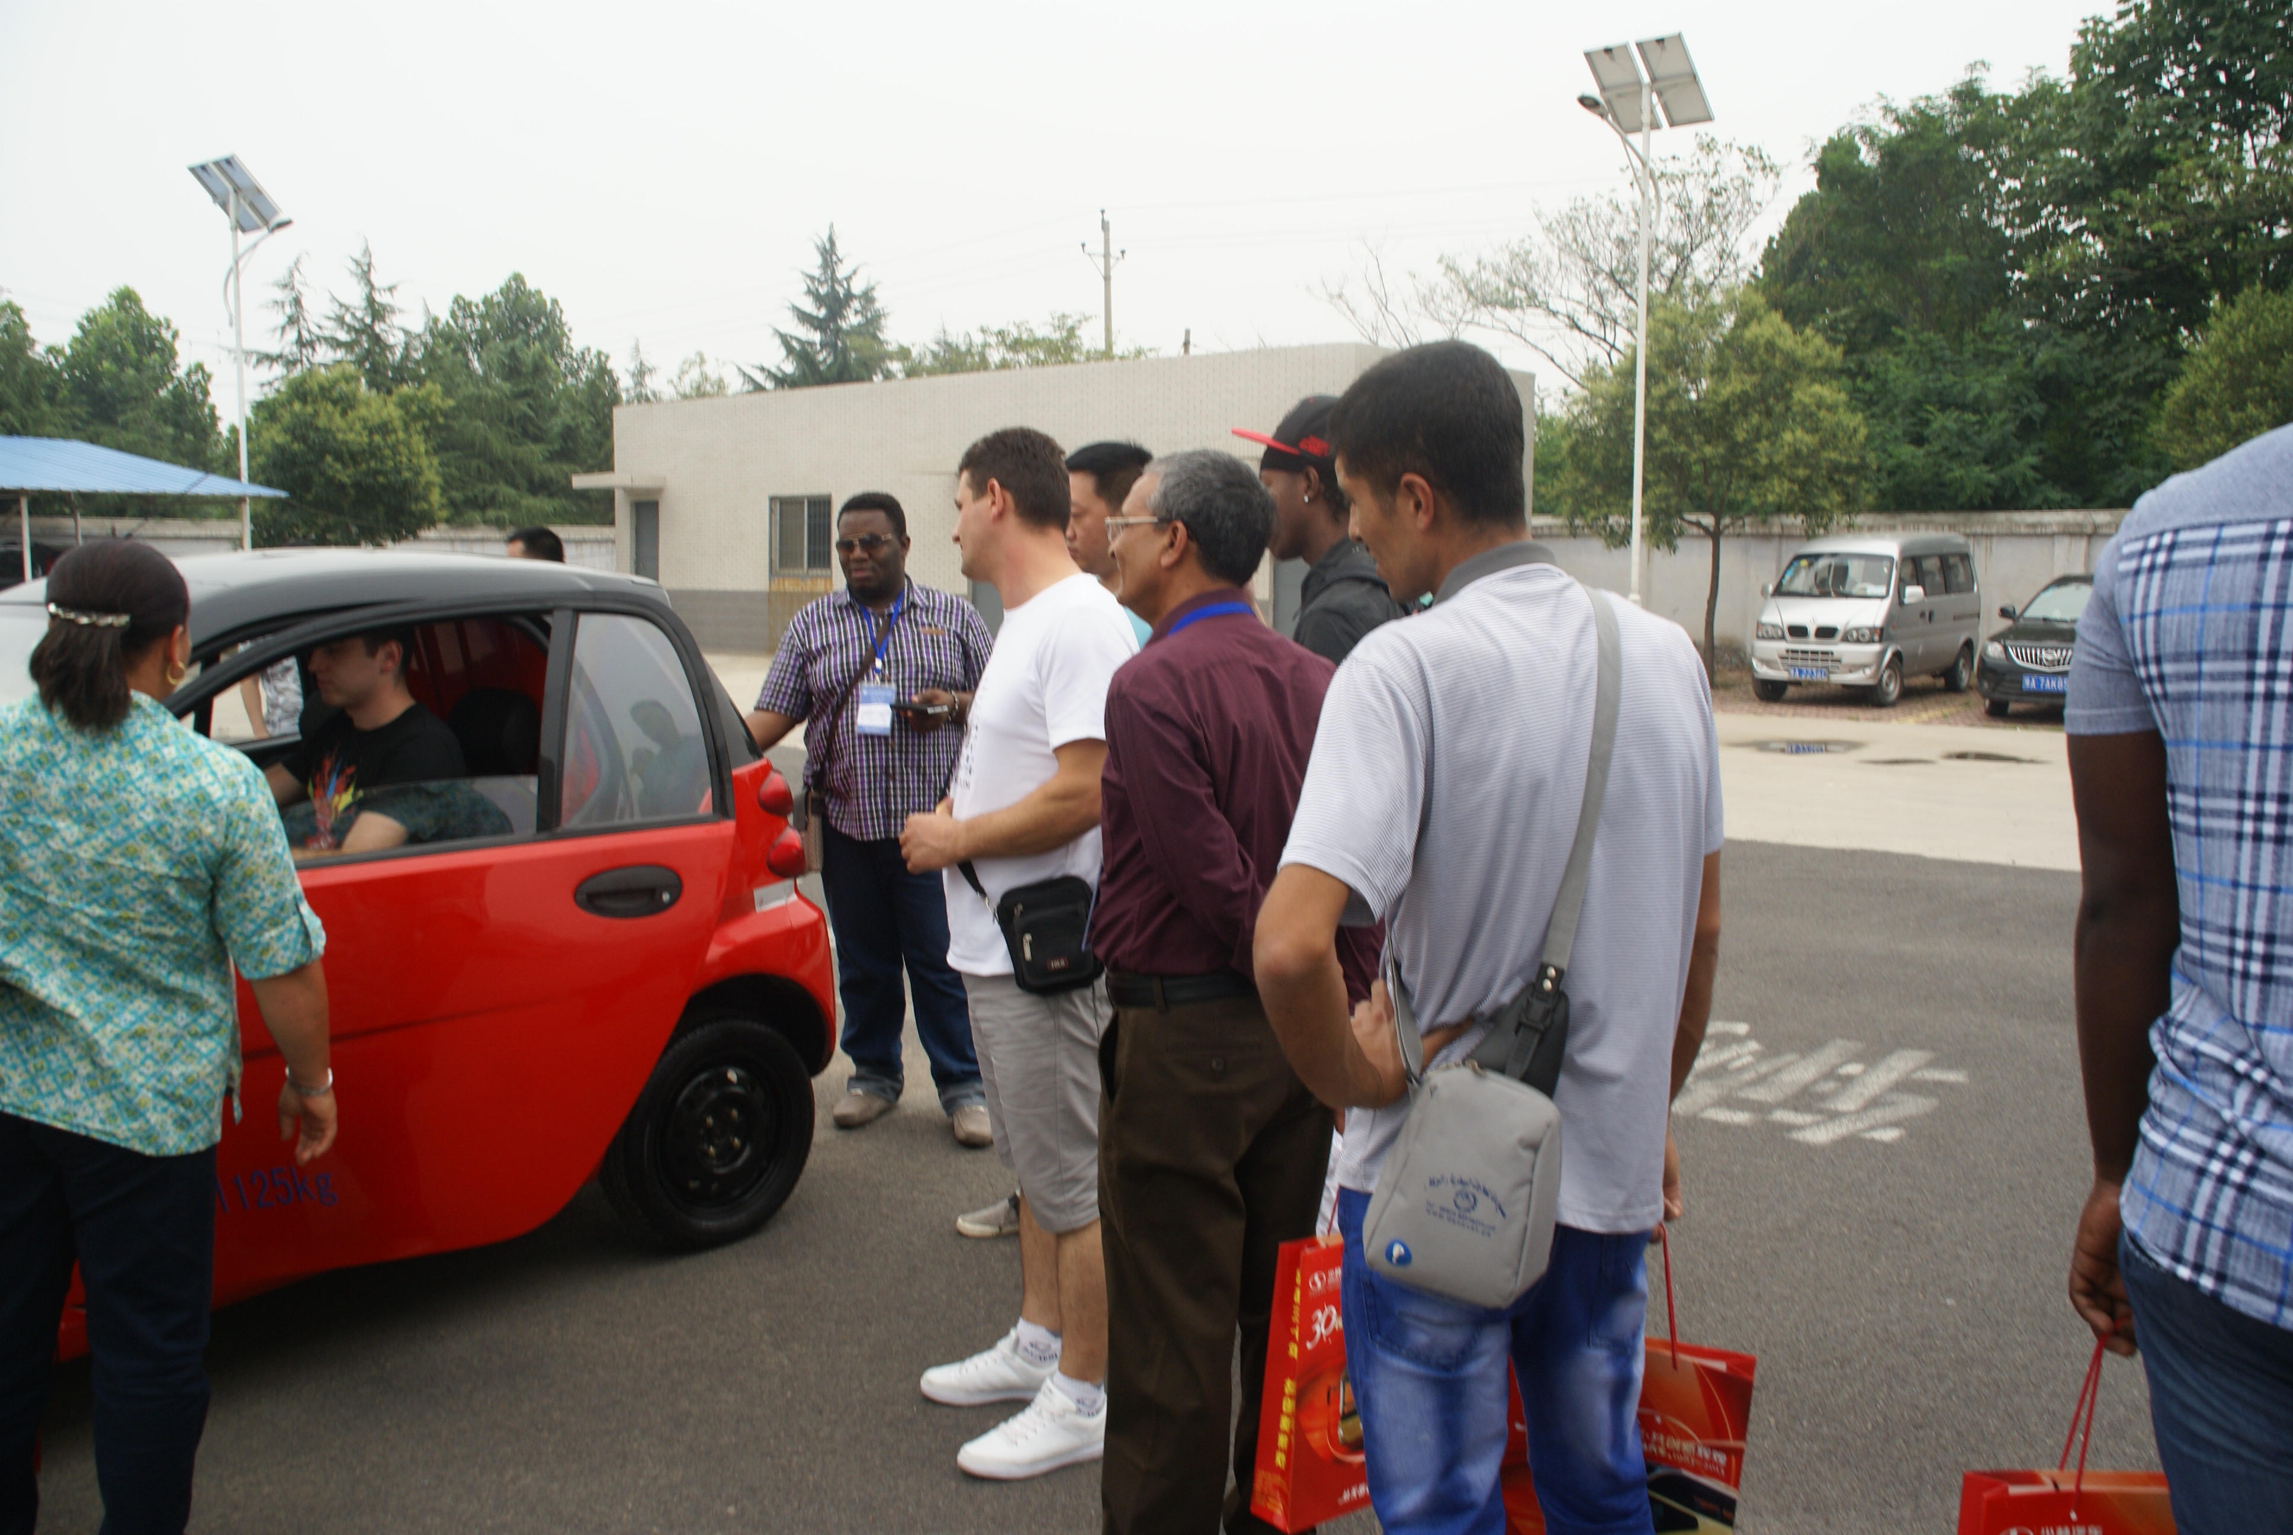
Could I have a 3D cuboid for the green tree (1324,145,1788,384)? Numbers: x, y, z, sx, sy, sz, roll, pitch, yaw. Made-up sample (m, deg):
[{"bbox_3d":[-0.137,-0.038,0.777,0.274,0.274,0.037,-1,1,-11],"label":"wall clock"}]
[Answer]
[{"bbox_3d":[7.008,-6.431,29.600,7.400,9.100,7.000,5,8,38],"label":"green tree"}]

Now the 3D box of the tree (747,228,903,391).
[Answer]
[{"bbox_3d":[-8.931,-9.552,48.615,5.500,11.200,5.500,0,6,0],"label":"tree"}]

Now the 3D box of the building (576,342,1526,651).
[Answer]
[{"bbox_3d":[-2.102,-4.089,29.148,16.072,4.430,5.790,5,8,38],"label":"building"}]

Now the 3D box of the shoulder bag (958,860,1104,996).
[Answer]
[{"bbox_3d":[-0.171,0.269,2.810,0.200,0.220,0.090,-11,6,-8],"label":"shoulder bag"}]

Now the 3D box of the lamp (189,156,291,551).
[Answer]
[{"bbox_3d":[-13.015,-5.076,25.002,1.450,7.500,1.050,3,7,25],"label":"lamp"}]

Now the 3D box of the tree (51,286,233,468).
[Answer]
[{"bbox_3d":[-24.632,-7.486,42.275,4.100,8.400,4.100,-4,7,-30],"label":"tree"}]

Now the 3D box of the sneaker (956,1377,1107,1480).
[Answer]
[{"bbox_3d":[-0.187,1.099,2.873,0.285,0.120,0.105,-3,7,-25],"label":"sneaker"}]

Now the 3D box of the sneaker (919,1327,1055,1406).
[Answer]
[{"bbox_3d":[-0.279,1.074,3.093,0.285,0.120,0.105,-1,7,-10],"label":"sneaker"}]

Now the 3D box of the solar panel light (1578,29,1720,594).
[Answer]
[{"bbox_3d":[5.023,-4.190,18.521,1.150,7.150,2.250,5,8,38],"label":"solar panel light"}]

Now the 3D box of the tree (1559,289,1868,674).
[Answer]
[{"bbox_3d":[7.451,-3.628,22.278,3.900,5.200,3.900,5,8,38],"label":"tree"}]

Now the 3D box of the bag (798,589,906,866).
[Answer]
[{"bbox_3d":[-0.813,-0.084,4.720,0.300,0.780,0.260,2,7,11],"label":"bag"}]

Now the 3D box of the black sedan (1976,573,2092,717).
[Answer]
[{"bbox_3d":[10.463,-1.332,18.836,1.740,1.460,4.550,5,8,38],"label":"black sedan"}]

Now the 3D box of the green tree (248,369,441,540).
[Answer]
[{"bbox_3d":[-13.011,-4.114,28.119,2.950,4.800,2.950,-3,7,-25],"label":"green tree"}]

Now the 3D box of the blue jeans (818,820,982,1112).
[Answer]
[{"bbox_3d":[-0.667,0.512,4.696,0.470,0.900,0.300,0,6,0],"label":"blue jeans"}]

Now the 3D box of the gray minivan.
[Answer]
[{"bbox_3d":[8.802,-1.840,20.818,1.600,1.920,3.720,6,8,41],"label":"gray minivan"}]

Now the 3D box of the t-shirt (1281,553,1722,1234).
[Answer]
[{"bbox_3d":[0.413,0.137,2.000,0.500,0.770,0.310,-2,7,-18],"label":"t-shirt"}]

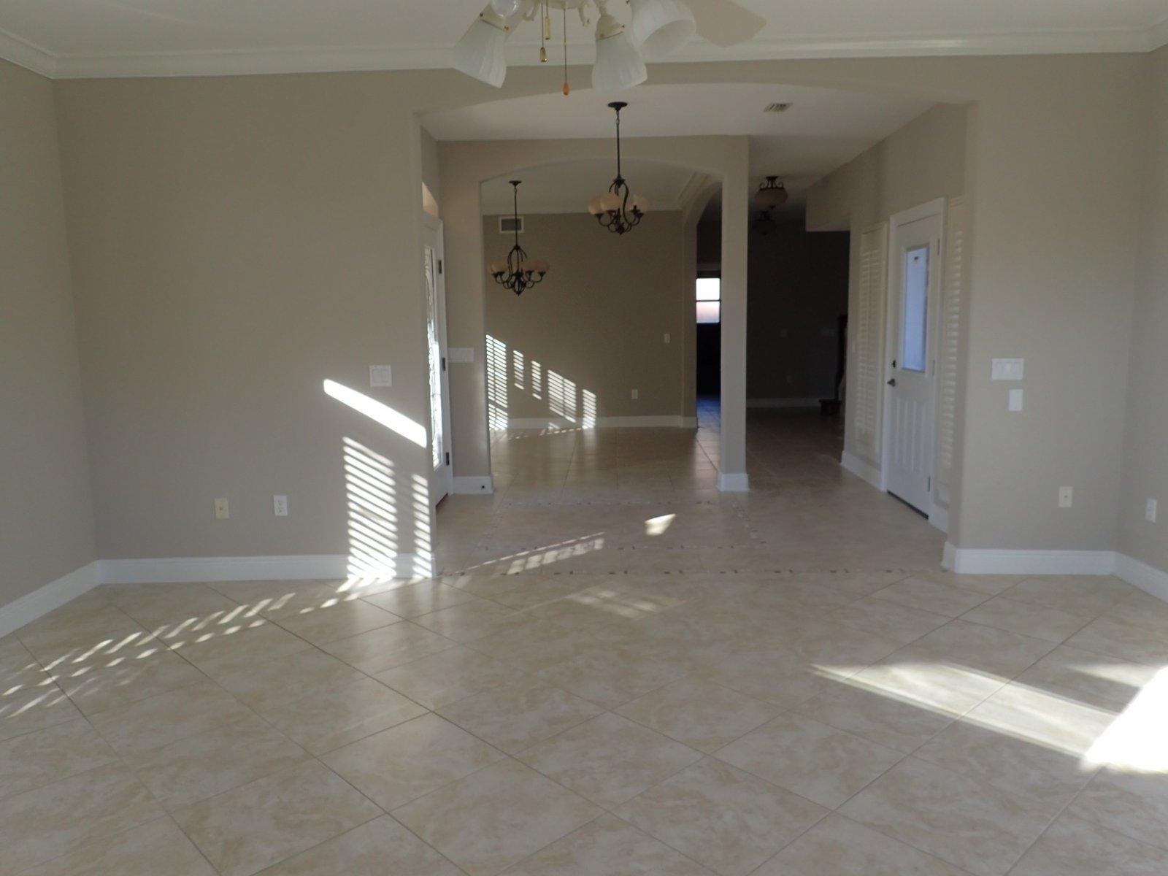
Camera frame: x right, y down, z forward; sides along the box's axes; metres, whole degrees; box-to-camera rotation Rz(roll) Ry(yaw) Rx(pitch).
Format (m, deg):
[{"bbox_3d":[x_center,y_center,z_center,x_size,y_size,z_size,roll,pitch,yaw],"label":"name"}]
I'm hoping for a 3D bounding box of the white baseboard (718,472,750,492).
[{"bbox_3d":[1.208,0.349,6.879,0.245,0.135,0.225,-1,8,2],"label":"white baseboard"}]

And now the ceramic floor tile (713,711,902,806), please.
[{"bbox_3d":[0.720,1.022,2.704,0.452,0.010,0.452,-8,10,-43],"label":"ceramic floor tile"}]

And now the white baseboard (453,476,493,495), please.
[{"bbox_3d":[-0.948,0.408,7.224,0.345,0.146,0.015,-1,7,2],"label":"white baseboard"}]

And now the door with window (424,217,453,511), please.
[{"bbox_3d":[-1.177,-0.522,6.359,0.060,2.080,0.940,-1,8,2],"label":"door with window"}]

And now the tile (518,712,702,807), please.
[{"bbox_3d":[0.082,1.030,2.728,0.452,0.010,0.452,-8,10,-43],"label":"tile"}]

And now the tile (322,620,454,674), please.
[{"bbox_3d":[-0.854,0.923,3.716,0.452,0.010,0.452,-8,10,-43],"label":"tile"}]

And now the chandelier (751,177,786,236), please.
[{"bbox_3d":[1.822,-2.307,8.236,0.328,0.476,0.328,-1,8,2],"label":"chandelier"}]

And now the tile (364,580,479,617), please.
[{"bbox_3d":[-0.838,0.840,4.380,0.452,0.010,0.452,-8,10,-43],"label":"tile"}]

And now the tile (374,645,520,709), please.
[{"bbox_3d":[-0.545,0.958,3.392,0.452,0.010,0.452,-8,10,-43],"label":"tile"}]

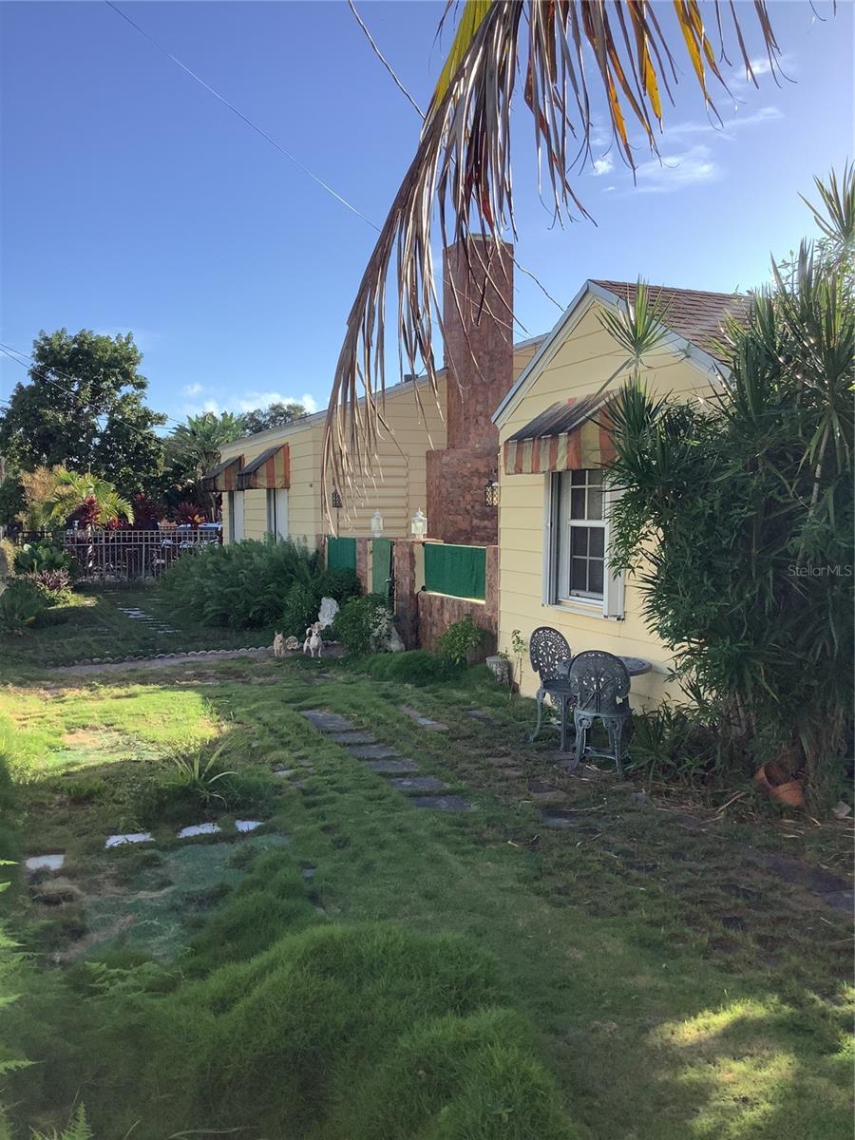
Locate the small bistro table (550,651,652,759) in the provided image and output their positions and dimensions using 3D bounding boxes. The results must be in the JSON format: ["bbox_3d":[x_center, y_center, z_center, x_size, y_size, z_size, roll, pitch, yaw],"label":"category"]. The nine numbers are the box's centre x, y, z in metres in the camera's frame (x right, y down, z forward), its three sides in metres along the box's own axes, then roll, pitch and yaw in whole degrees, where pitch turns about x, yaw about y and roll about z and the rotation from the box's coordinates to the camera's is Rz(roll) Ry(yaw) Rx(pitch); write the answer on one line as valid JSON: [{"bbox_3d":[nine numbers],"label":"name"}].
[{"bbox_3d":[1.275,1.019,7.340,0.680,0.660,0.680,-1,4,-21],"label":"small bistro table"}]

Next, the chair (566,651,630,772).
[{"bbox_3d":[1.205,0.951,7.060,0.420,0.830,0.470,1,4,15],"label":"chair"}]

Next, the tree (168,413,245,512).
[{"bbox_3d":[-6.900,-2.531,32.000,2.700,4.700,2.700,0,4,0],"label":"tree"}]

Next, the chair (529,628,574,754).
[{"bbox_3d":[1.050,0.899,7.820,0.420,0.840,0.470,-2,4,-31],"label":"chair"}]

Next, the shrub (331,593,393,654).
[{"bbox_3d":[-0.820,0.627,12.850,0.780,0.760,0.800,-1,4,-21],"label":"shrub"}]

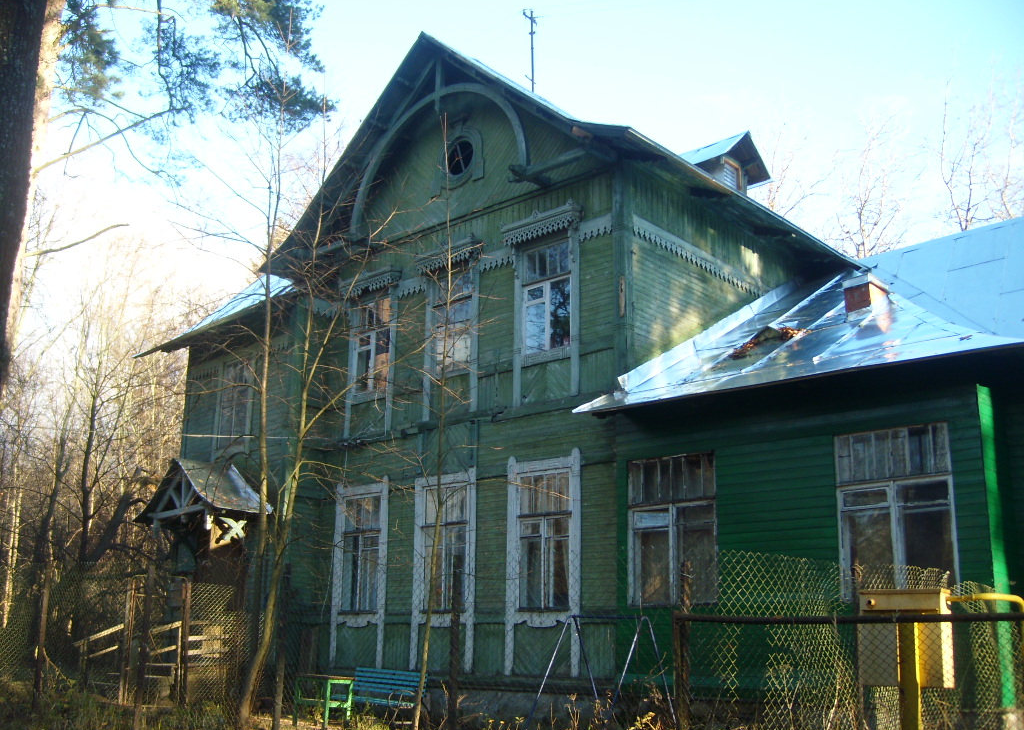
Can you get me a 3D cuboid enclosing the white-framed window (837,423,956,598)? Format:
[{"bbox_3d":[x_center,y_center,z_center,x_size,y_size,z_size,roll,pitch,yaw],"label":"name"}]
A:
[{"bbox_3d":[4.548,1.753,12.299,1.413,2.000,0.130,-12,-20,40],"label":"white-framed window"}]

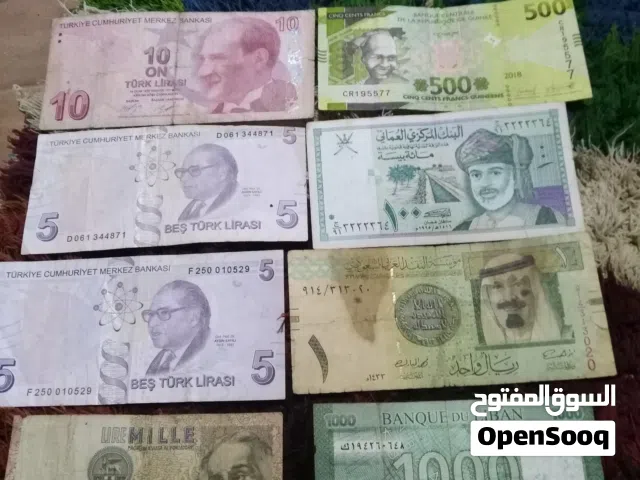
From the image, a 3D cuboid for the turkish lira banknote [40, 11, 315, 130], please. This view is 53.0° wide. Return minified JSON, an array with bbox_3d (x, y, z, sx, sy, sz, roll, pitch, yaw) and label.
[{"bbox_3d":[-0.070,-0.086,0.322,0.136,0.003,0.064,-2,70,2],"label":"turkish lira banknote"}]

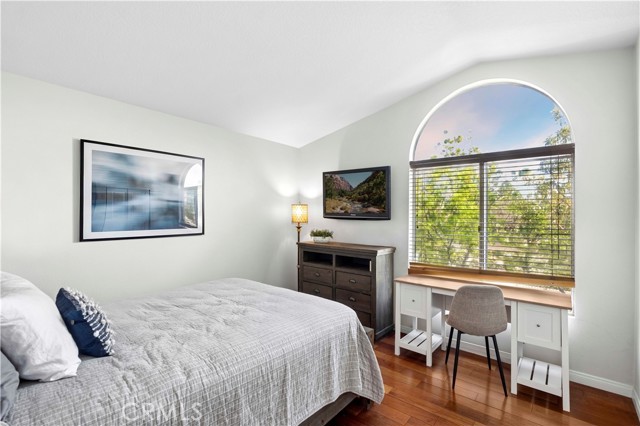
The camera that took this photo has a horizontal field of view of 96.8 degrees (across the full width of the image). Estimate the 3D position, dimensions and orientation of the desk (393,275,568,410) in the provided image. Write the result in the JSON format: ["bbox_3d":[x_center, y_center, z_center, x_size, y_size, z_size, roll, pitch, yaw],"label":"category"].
[{"bbox_3d":[1.422,1.057,2.628,1.337,0.752,0.470,1,0,39],"label":"desk"}]

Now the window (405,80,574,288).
[{"bbox_3d":[1.638,-0.290,2.902,1.450,2.026,0.120,1,0,39],"label":"window"}]

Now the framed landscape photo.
[{"bbox_3d":[-1.649,-0.185,2.806,0.040,0.858,1.098,1,0,39],"label":"framed landscape photo"}]

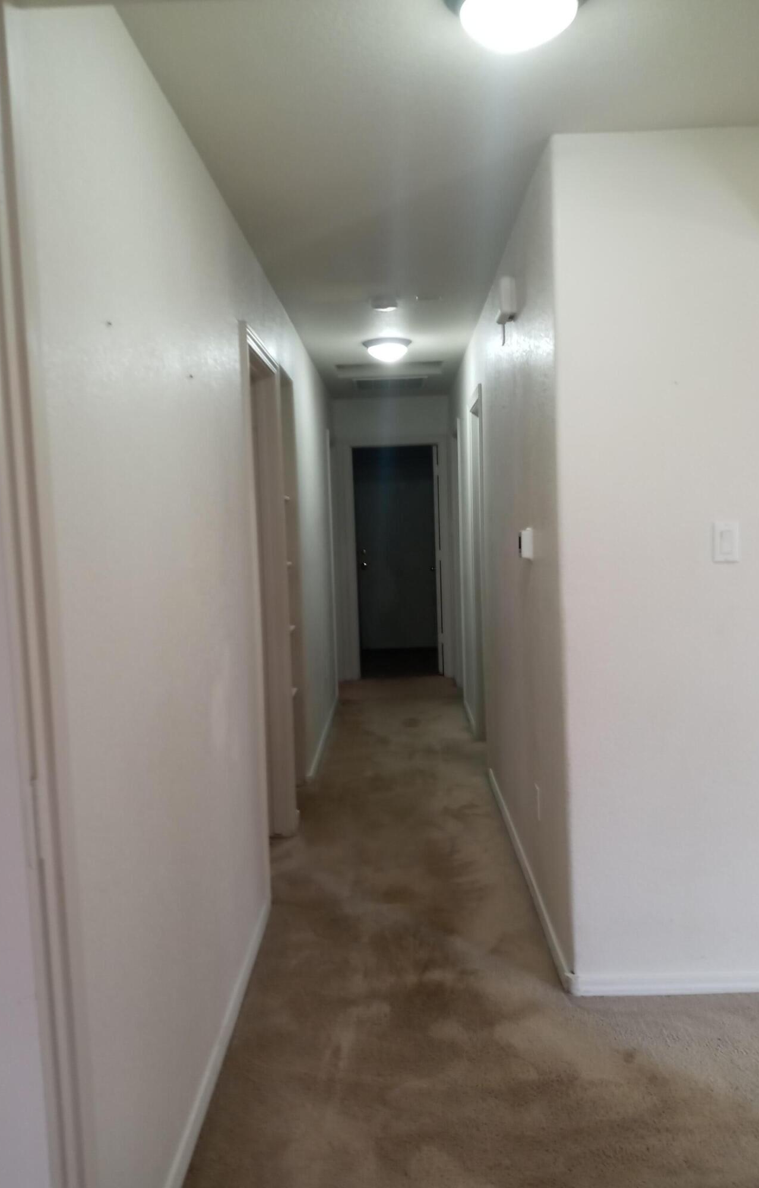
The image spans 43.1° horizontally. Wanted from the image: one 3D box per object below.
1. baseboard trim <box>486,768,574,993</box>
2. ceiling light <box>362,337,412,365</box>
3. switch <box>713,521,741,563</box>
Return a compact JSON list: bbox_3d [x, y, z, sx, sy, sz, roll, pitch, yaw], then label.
[{"bbox_3d":[0.570,1.049,3.932,0.018,0.064,2.263,-2,5,1],"label":"baseboard trim"},{"bbox_3d":[0.049,-1.406,5.602,0.293,0.112,0.293,-2,5,1],"label":"ceiling light"},{"bbox_3d":[0.972,-0.145,2.692,0.071,0.115,0.010,-2,5,1],"label":"switch"}]

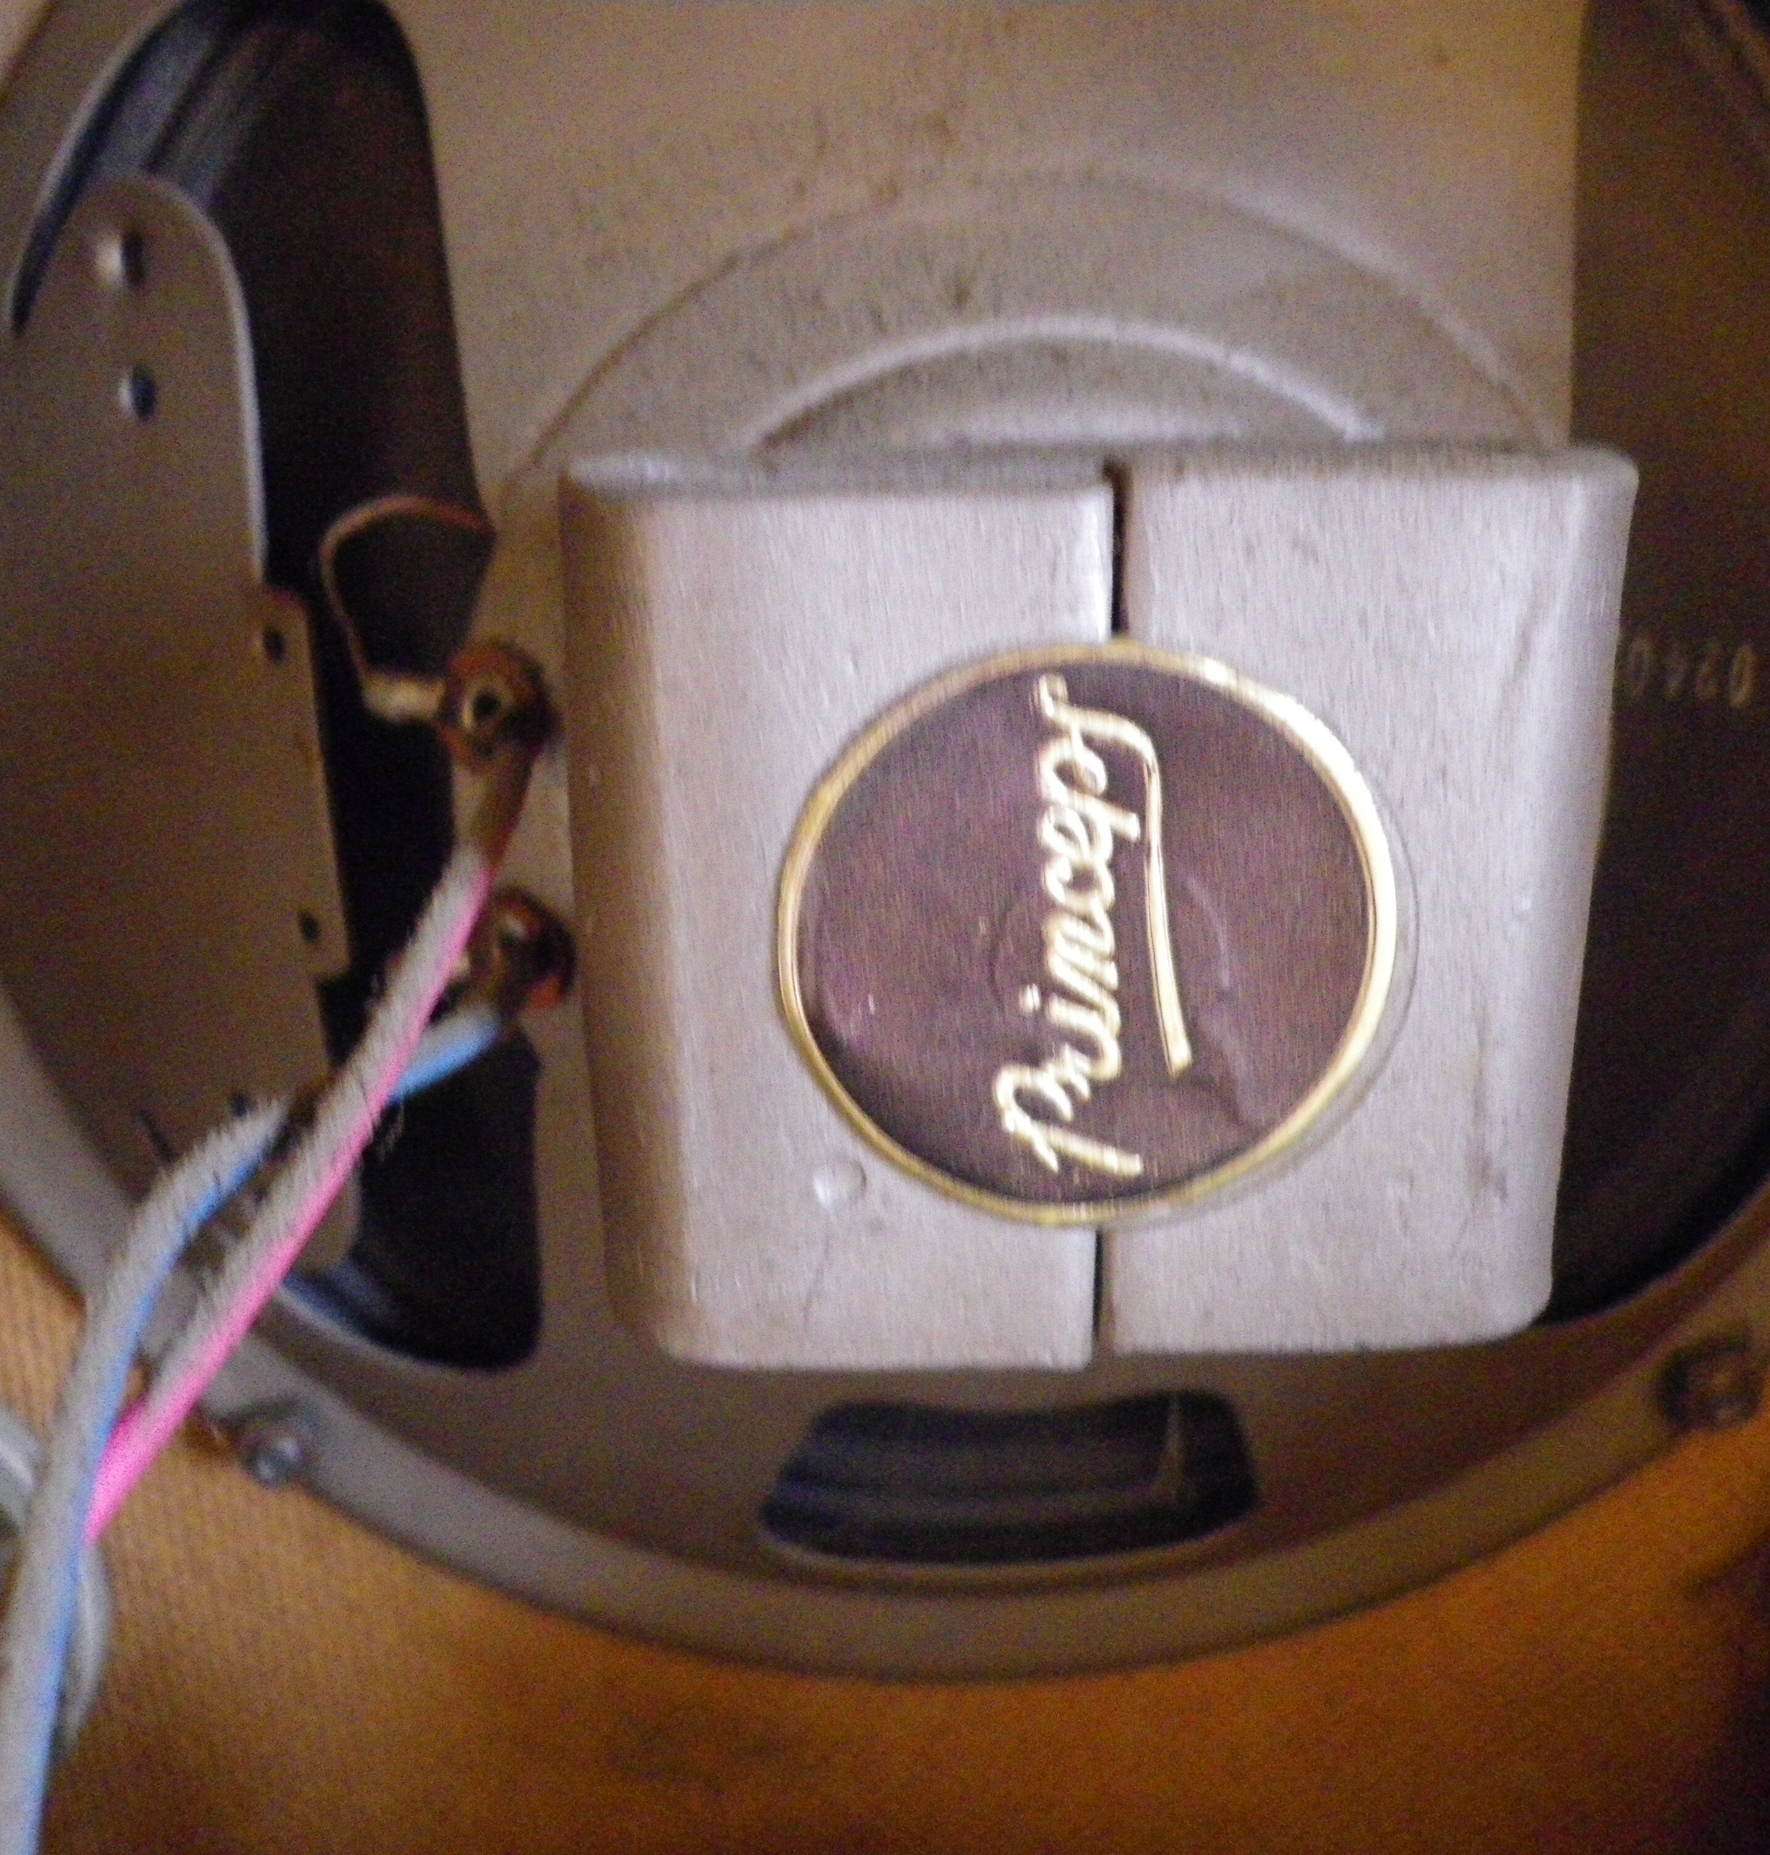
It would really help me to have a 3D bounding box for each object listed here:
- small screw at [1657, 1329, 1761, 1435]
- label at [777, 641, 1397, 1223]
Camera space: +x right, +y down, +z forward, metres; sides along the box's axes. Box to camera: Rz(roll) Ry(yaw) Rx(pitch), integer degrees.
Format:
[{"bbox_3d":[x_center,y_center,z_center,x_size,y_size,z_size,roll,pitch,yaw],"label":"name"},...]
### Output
[{"bbox_3d":[0.094,0.052,0.227,0.010,0.010,0.006,0,18,-1],"label":"small screw"},{"bbox_3d":[0.013,0.001,0.124,0.038,0.038,0.002,0,18,-1],"label":"label"}]

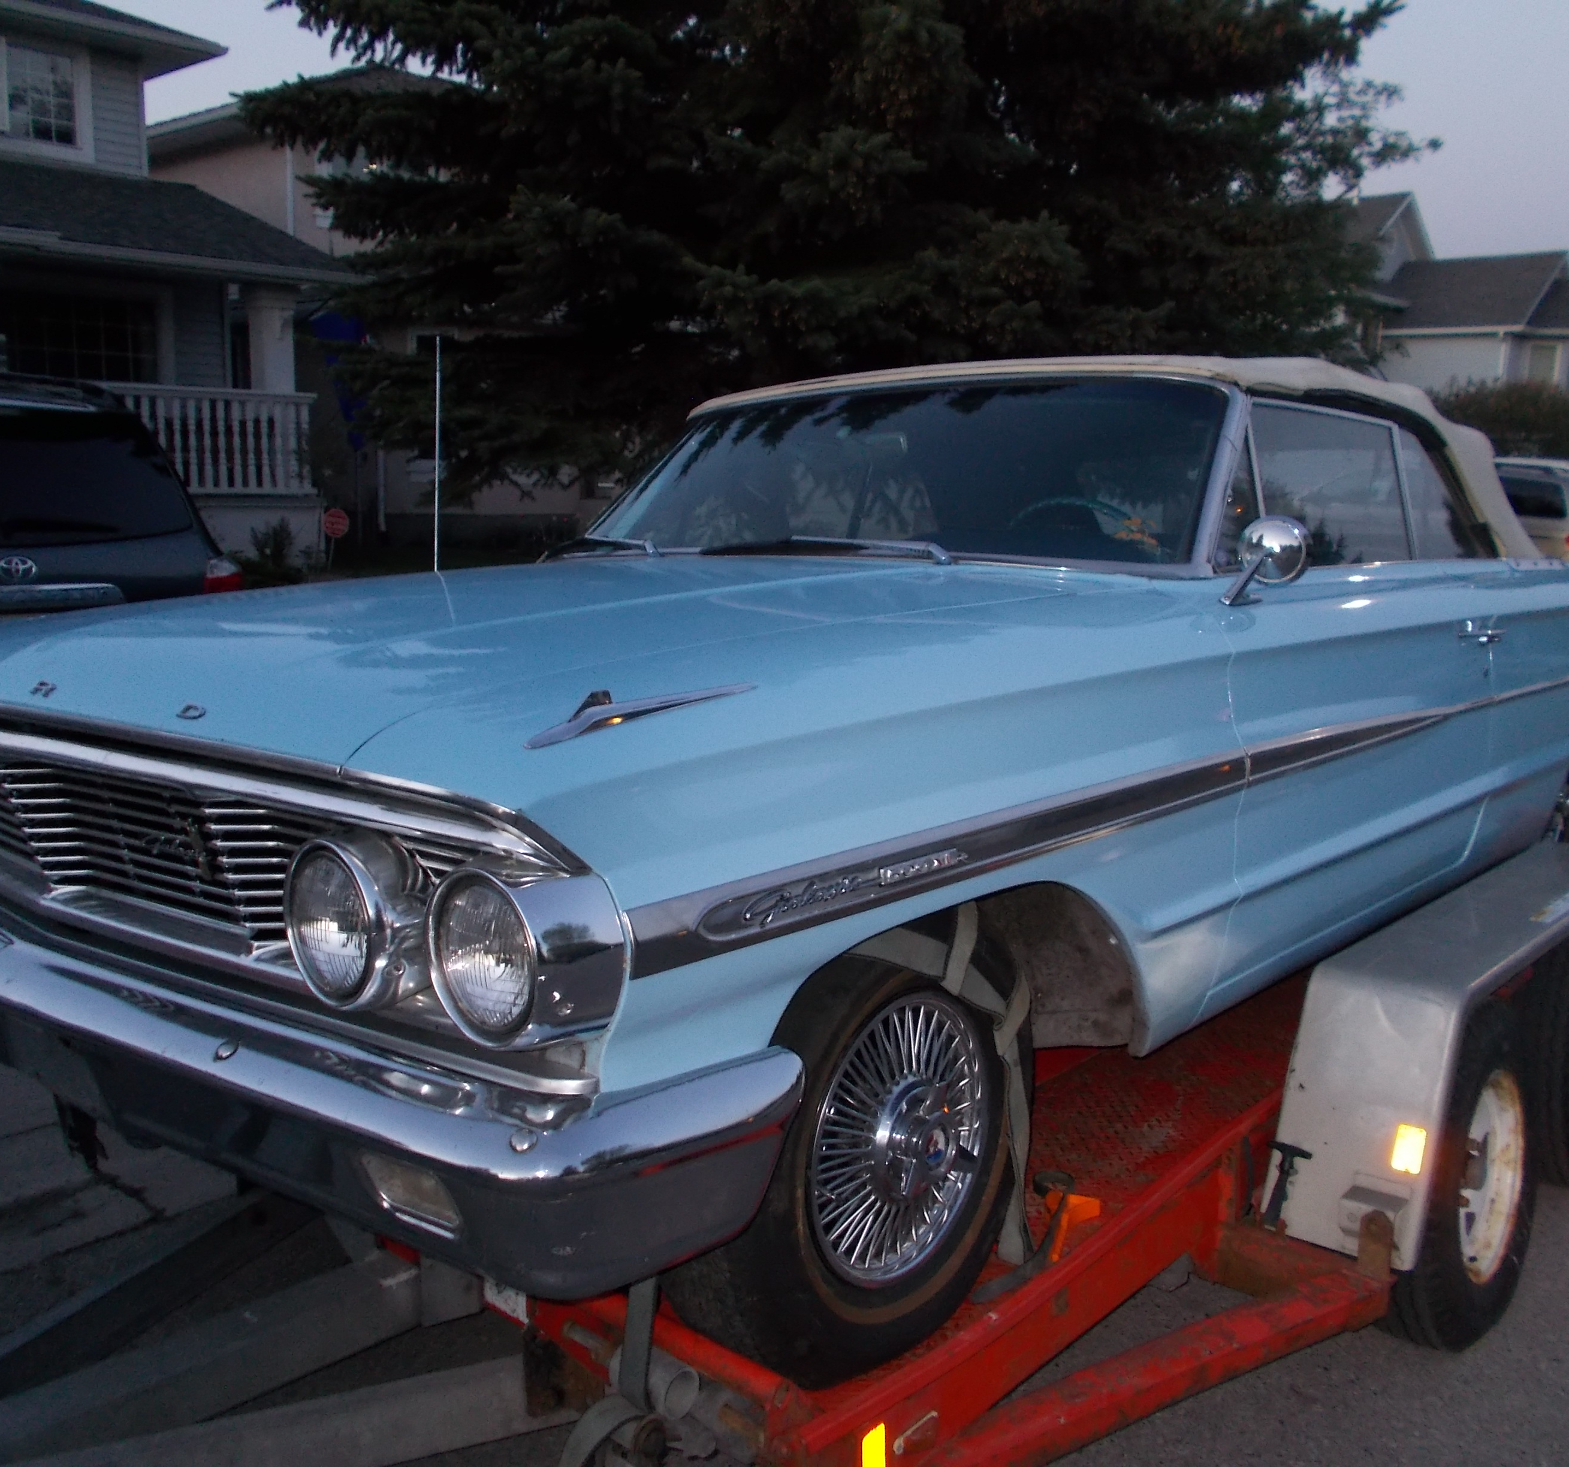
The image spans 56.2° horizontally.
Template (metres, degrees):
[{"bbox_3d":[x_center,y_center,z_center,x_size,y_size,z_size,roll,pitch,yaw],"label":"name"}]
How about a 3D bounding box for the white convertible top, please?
[{"bbox_3d":[0.872,-0.650,3.794,1.500,0.440,2.070,7,10,41],"label":"white convertible top"}]

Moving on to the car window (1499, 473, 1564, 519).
[{"bbox_3d":[6.524,-2.103,13.000,0.120,0.420,0.750,-7,10,-44],"label":"car window"}]

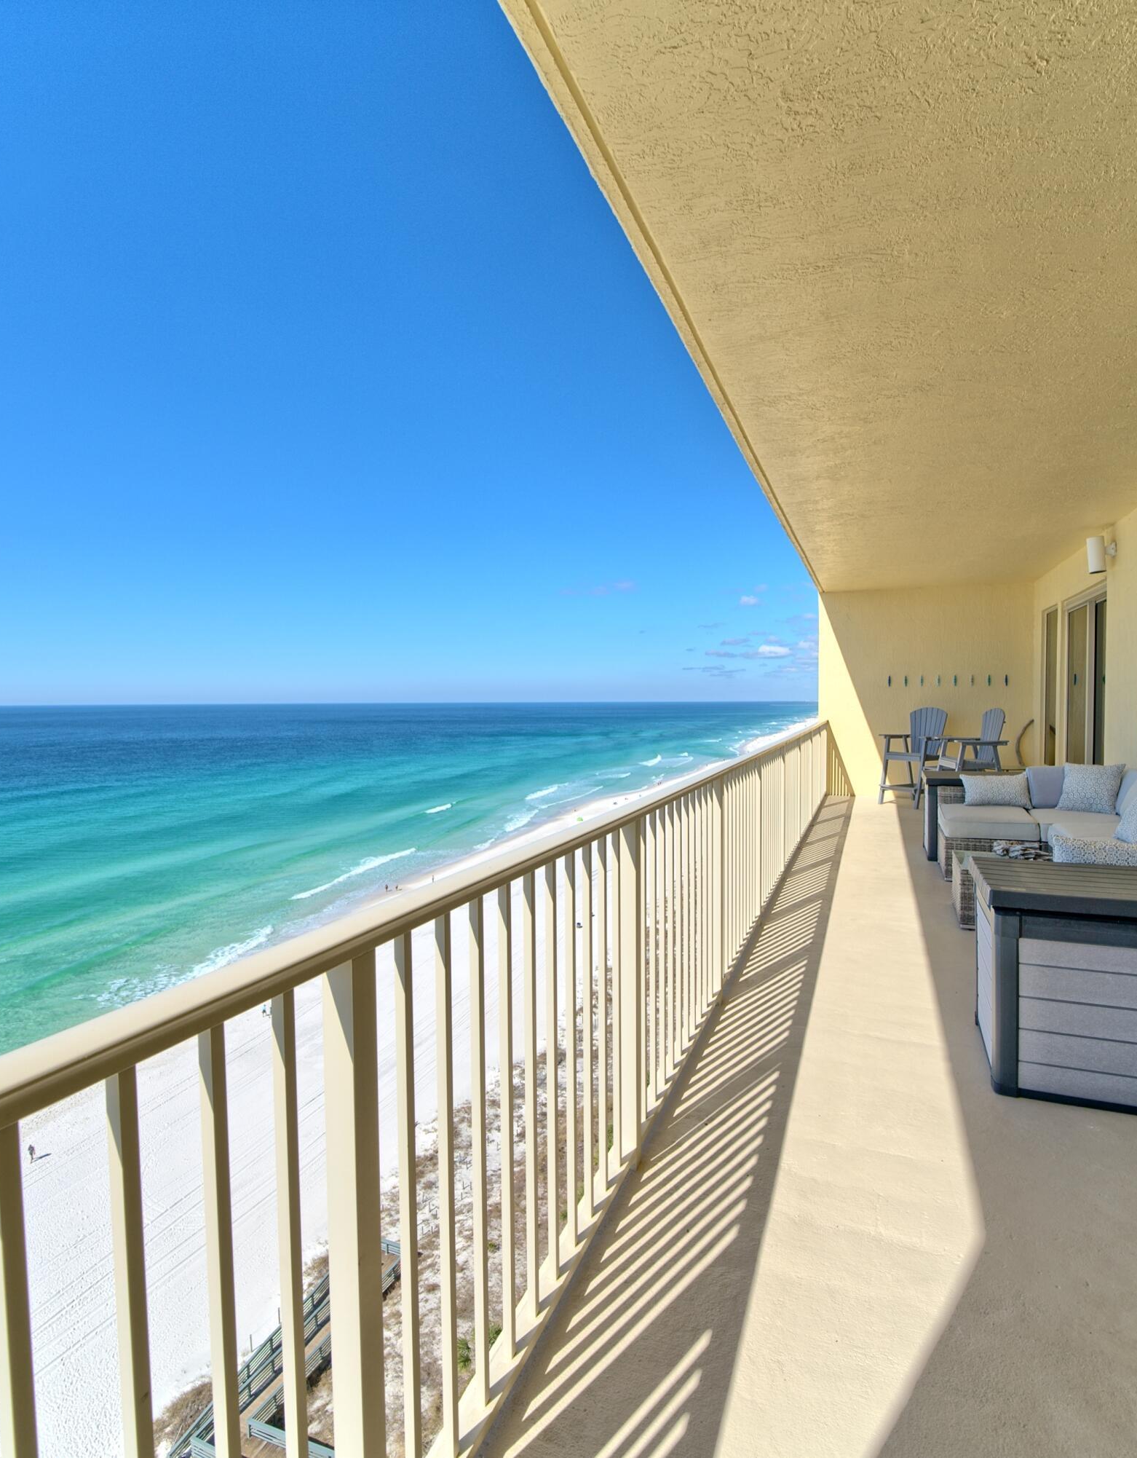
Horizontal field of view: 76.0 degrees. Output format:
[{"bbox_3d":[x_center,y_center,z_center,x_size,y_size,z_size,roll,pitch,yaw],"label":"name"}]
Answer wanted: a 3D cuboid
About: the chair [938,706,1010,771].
[{"bbox_3d":[4.592,0.381,8.306,0.680,1.235,0.720,0,2,6],"label":"chair"}]

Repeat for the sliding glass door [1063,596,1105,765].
[{"bbox_3d":[5.059,-0.120,7.088,0.110,2.260,1.570,1,2,23],"label":"sliding glass door"}]

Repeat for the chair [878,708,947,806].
[{"bbox_3d":[4.428,0.352,9.277,0.680,1.235,0.720,-1,2,-27],"label":"chair"}]

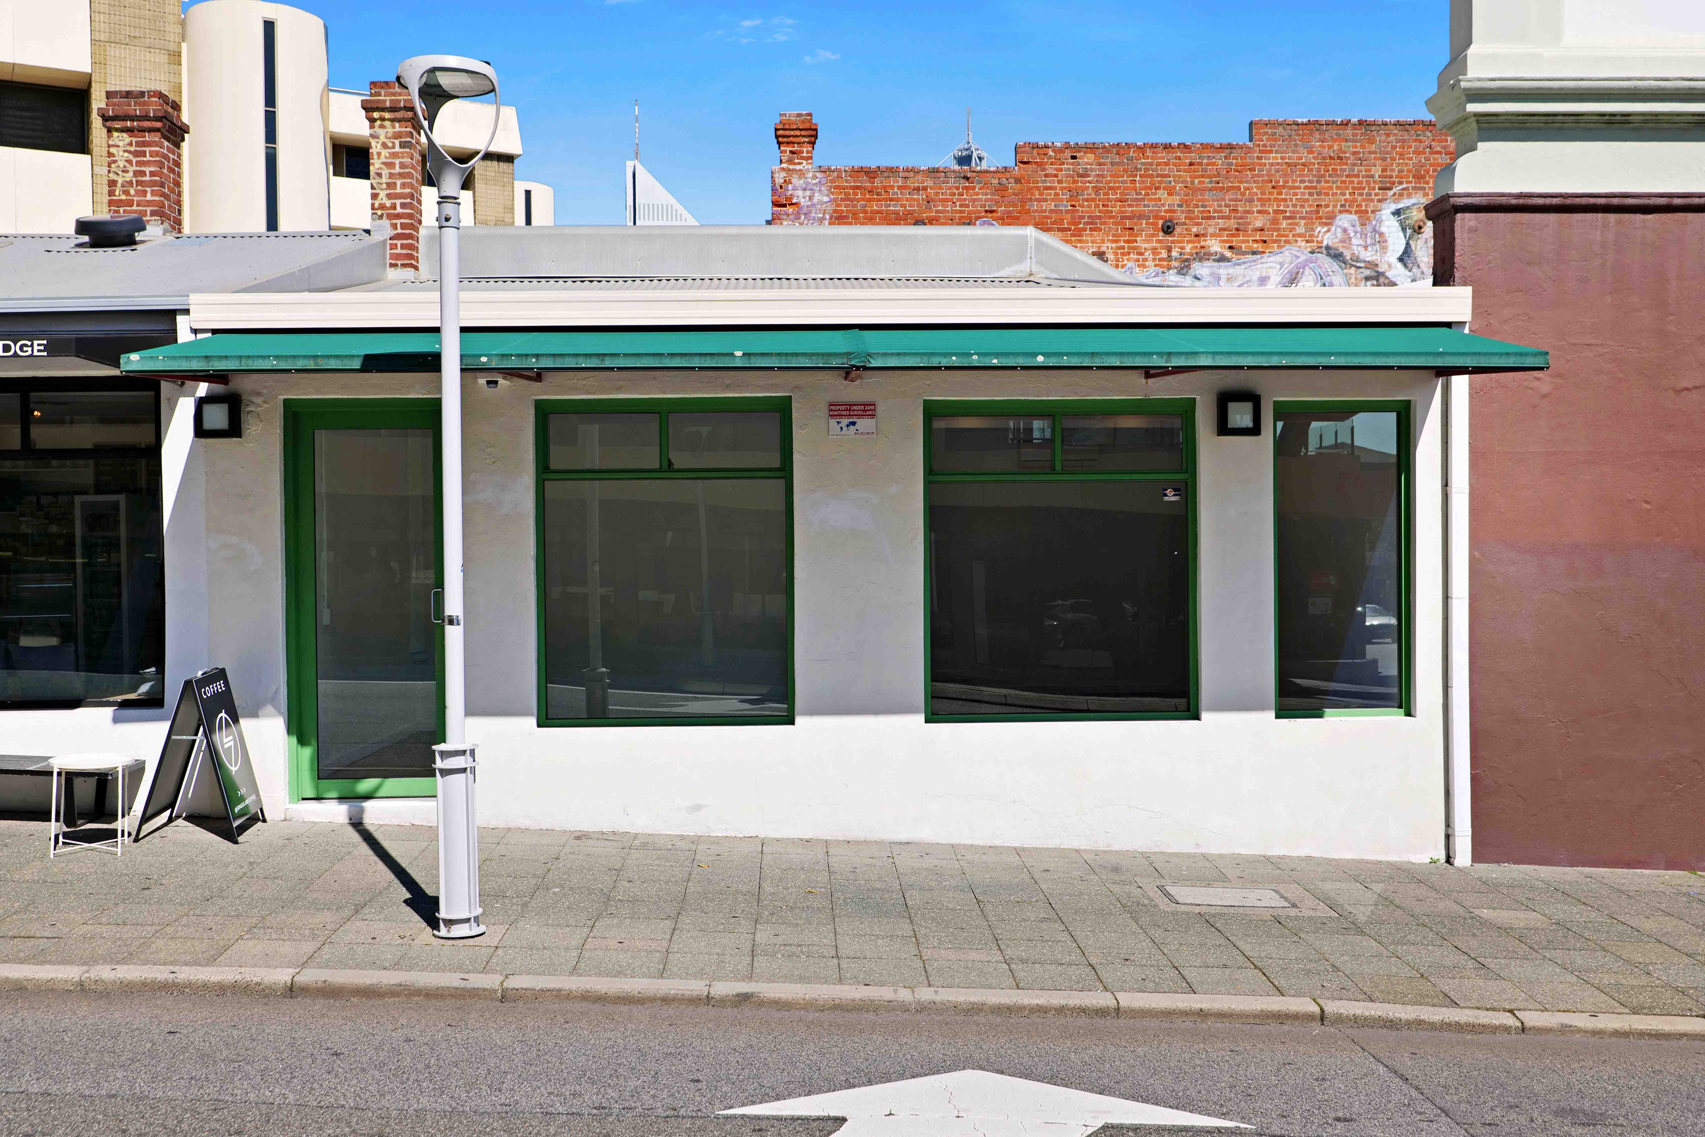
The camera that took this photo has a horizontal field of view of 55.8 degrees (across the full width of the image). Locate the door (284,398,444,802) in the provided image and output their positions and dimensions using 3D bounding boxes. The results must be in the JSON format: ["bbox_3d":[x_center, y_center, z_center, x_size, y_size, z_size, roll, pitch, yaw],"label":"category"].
[{"bbox_3d":[-2.941,0.191,9.882,1.039,2.454,0.100,-1,1,-2],"label":"door"}]

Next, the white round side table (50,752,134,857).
[{"bbox_3d":[-4.152,1.286,8.770,0.466,0.503,0.466,-1,1,-2],"label":"white round side table"}]

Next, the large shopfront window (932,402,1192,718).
[{"bbox_3d":[1.295,-0.049,10.040,1.712,2.002,0.090,-1,1,-2],"label":"large shopfront window"}]

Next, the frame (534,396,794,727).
[{"bbox_3d":[-1.153,-0.038,9.950,1.580,2.021,0.090,-1,1,-2],"label":"frame"}]

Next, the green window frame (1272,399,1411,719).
[{"bbox_3d":[3.065,-0.060,10.104,0.877,1.986,0.090,-1,1,-2],"label":"green window frame"}]

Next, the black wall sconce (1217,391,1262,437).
[{"bbox_3d":[2.370,-0.945,9.912,0.251,0.273,0.100,-1,1,-2],"label":"black wall sconce"}]

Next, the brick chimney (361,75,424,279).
[{"bbox_3d":[-3.888,-3.295,13.775,0.460,1.632,0.460,-1,1,-2],"label":"brick chimney"}]

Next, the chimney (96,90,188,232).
[{"bbox_3d":[-6.286,-3.556,14.335,0.590,1.249,0.590,-1,1,-2],"label":"chimney"}]

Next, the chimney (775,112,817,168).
[{"bbox_3d":[-0.836,-6.290,23.935,0.620,0.824,0.620,-1,1,-2],"label":"chimney"}]

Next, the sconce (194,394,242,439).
[{"bbox_3d":[-3.815,-0.908,9.686,0.246,0.267,0.100,-1,1,-2],"label":"sconce"}]

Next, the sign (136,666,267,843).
[{"bbox_3d":[-3.775,1.073,9.347,0.543,0.918,0.591,-1,1,-5],"label":"sign"}]

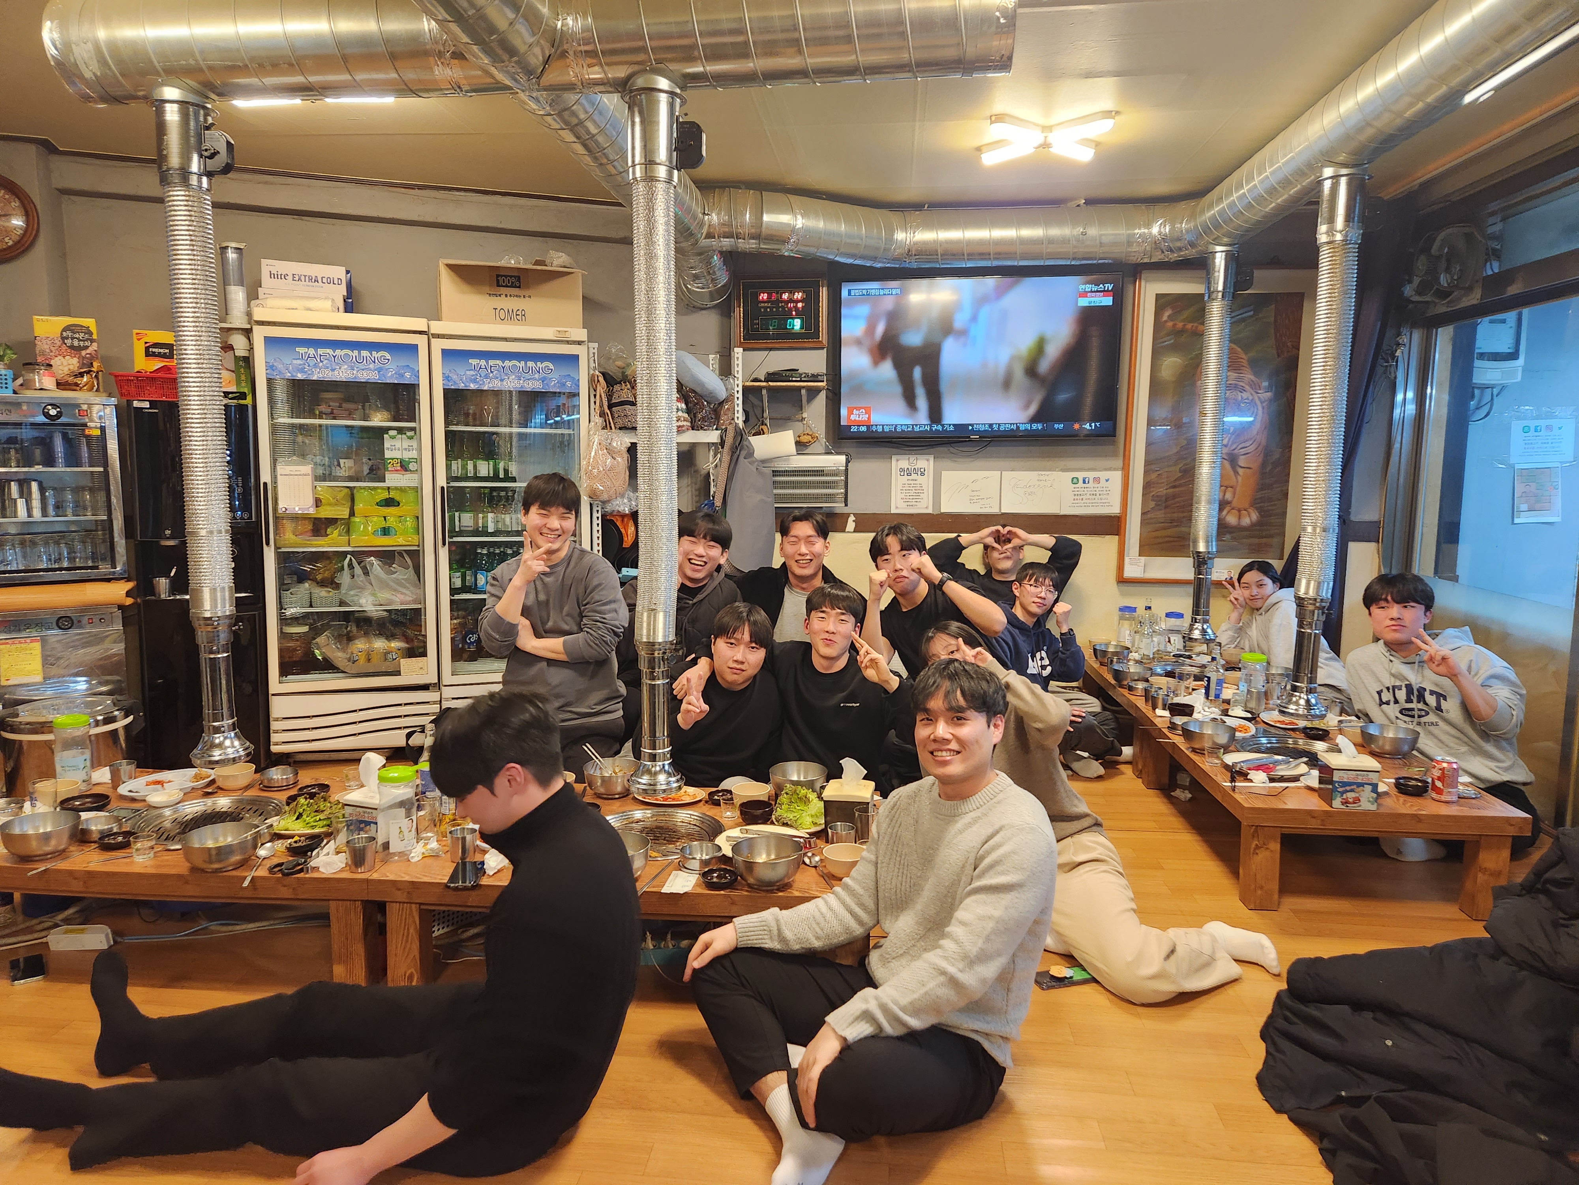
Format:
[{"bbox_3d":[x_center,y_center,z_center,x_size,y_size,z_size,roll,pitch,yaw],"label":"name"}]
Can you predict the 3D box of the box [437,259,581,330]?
[{"bbox_3d":[-1.306,-1.333,4.866,0.615,0.269,0.380,-2,6,-22],"label":"box"}]

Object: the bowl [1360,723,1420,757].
[{"bbox_3d":[1.965,0.491,3.436,0.168,0.084,0.168,1,7,5],"label":"bowl"}]

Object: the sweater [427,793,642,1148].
[{"bbox_3d":[-0.471,0.661,1.950,0.390,0.610,0.480,1,7,5],"label":"sweater"}]

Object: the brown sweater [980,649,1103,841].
[{"bbox_3d":[0.609,0.392,2.720,0.460,0.520,0.380,6,8,37],"label":"brown sweater"}]

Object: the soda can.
[{"bbox_3d":[1.862,0.530,2.978,0.066,0.122,0.066,1,7,5],"label":"soda can"}]

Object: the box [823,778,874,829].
[{"bbox_3d":[0.158,0.561,2.692,0.125,0.134,0.132,1,6,8],"label":"box"}]

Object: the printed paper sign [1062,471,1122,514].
[{"bbox_3d":[1.561,-0.514,5.419,0.297,0.210,0.006,1,7,5],"label":"printed paper sign"}]

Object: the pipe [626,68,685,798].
[{"bbox_3d":[-0.317,-0.345,2.502,0.140,1.690,0.140,1,7,0],"label":"pipe"}]

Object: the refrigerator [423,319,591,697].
[{"bbox_3d":[-1.322,-0.274,4.891,0.652,1.812,0.660,-2,7,-22],"label":"refrigerator"}]

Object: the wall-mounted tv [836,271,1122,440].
[{"bbox_3d":[0.979,-1.223,5.509,1.440,0.828,0.060,1,7,10],"label":"wall-mounted tv"}]

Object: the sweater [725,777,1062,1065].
[{"bbox_3d":[0.245,0.644,2.060,0.560,0.540,0.520,-5,8,-44],"label":"sweater"}]

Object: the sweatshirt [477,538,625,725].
[{"bbox_3d":[-0.793,0.143,3.520,0.470,0.610,0.310,0,7,-6],"label":"sweatshirt"}]

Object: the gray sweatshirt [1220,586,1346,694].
[{"bbox_3d":[2.313,0.233,4.900,0.460,0.500,0.470,-4,8,-37],"label":"gray sweatshirt"}]

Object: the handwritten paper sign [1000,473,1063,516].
[{"bbox_3d":[1.257,-0.517,5.447,0.297,0.210,0.006,1,7,5],"label":"handwritten paper sign"}]

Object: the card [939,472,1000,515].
[{"bbox_3d":[0.930,-0.514,5.400,0.300,0.210,0.008,2,7,8],"label":"card"}]

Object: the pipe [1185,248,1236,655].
[{"bbox_3d":[1.890,-0.648,4.709,0.145,1.750,0.145,0,6,0],"label":"pipe"}]

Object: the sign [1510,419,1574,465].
[{"bbox_3d":[3.782,-0.757,5.270,0.297,0.210,0.006,1,7,5],"label":"sign"}]

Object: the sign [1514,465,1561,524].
[{"bbox_3d":[3.758,-0.496,5.270,0.210,0.293,0.004,1,6,8],"label":"sign"}]

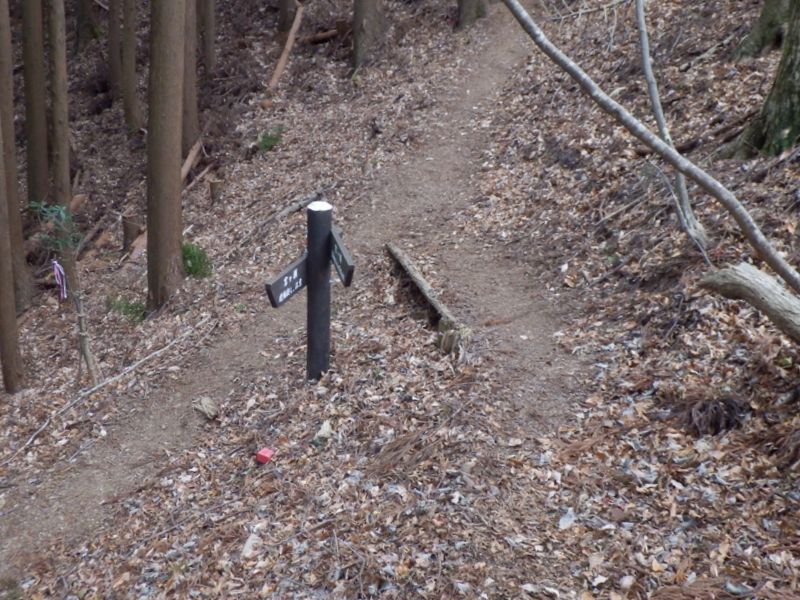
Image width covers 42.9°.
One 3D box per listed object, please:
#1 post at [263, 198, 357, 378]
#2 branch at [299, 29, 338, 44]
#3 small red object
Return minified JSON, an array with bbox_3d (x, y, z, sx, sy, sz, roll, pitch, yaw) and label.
[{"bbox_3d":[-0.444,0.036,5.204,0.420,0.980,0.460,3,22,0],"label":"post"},{"bbox_3d":[-0.968,-3.110,12.000,0.480,0.080,0.090,-16,27,-17],"label":"branch"},{"bbox_3d":[-0.608,0.708,4.600,0.061,0.036,0.061,16,25,29],"label":"small red object"}]

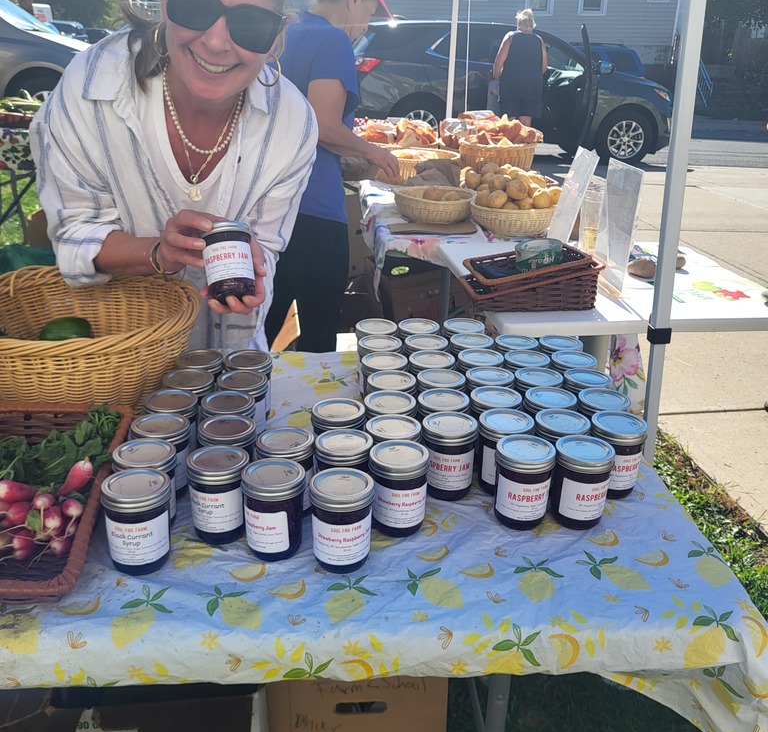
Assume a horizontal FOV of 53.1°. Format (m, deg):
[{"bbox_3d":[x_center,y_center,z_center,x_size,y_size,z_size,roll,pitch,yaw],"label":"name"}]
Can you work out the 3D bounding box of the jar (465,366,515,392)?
[{"bbox_3d":[0.158,0.061,1.174,0.073,0.098,0.073,2,23,-1],"label":"jar"}]

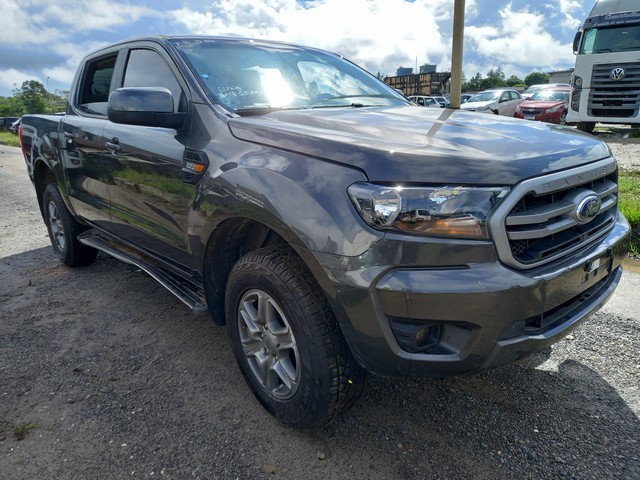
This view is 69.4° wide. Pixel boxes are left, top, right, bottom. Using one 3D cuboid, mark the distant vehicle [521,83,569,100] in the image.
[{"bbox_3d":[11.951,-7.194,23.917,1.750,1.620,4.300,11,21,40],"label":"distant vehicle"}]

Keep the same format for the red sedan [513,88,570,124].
[{"bbox_3d":[9.800,-5.470,19.130,4.580,1.480,1.790,-17,21,-39],"label":"red sedan"}]

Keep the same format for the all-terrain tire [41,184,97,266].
[{"bbox_3d":[-2.326,-0.146,4.301,0.260,0.760,0.760,-17,22,-40],"label":"all-terrain tire"}]

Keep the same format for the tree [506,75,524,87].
[{"bbox_3d":[28.861,-22.469,68.536,2.900,3.772,2.900,4,18,22],"label":"tree"}]

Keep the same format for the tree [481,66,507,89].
[{"bbox_3d":[27.165,-24.418,72.751,4.000,5.287,4.000,3,18,20],"label":"tree"}]

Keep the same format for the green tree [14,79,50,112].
[{"bbox_3d":[-35.428,-16.840,57.821,4.600,5.783,4.600,-12,19,-28],"label":"green tree"}]

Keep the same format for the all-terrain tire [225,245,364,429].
[{"bbox_3d":[-0.135,0.403,1.999,0.260,0.760,0.760,-14,20,-37],"label":"all-terrain tire"}]

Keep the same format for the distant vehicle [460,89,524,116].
[{"bbox_3d":[7.559,-5.875,20.498,1.700,1.480,4.350,13,22,43],"label":"distant vehicle"}]

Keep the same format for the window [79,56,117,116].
[{"bbox_3d":[-1.534,-1.051,3.175,0.050,0.420,0.700,11,3,-44],"label":"window"}]

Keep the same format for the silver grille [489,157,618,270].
[{"bbox_3d":[0.981,-0.128,1.766,1.140,0.320,0.140,-16,20,-40],"label":"silver grille"}]

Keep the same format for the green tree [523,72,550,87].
[{"bbox_3d":[30.658,-21.545,65.000,4.000,4.300,4.000,-2,16,0],"label":"green tree"}]

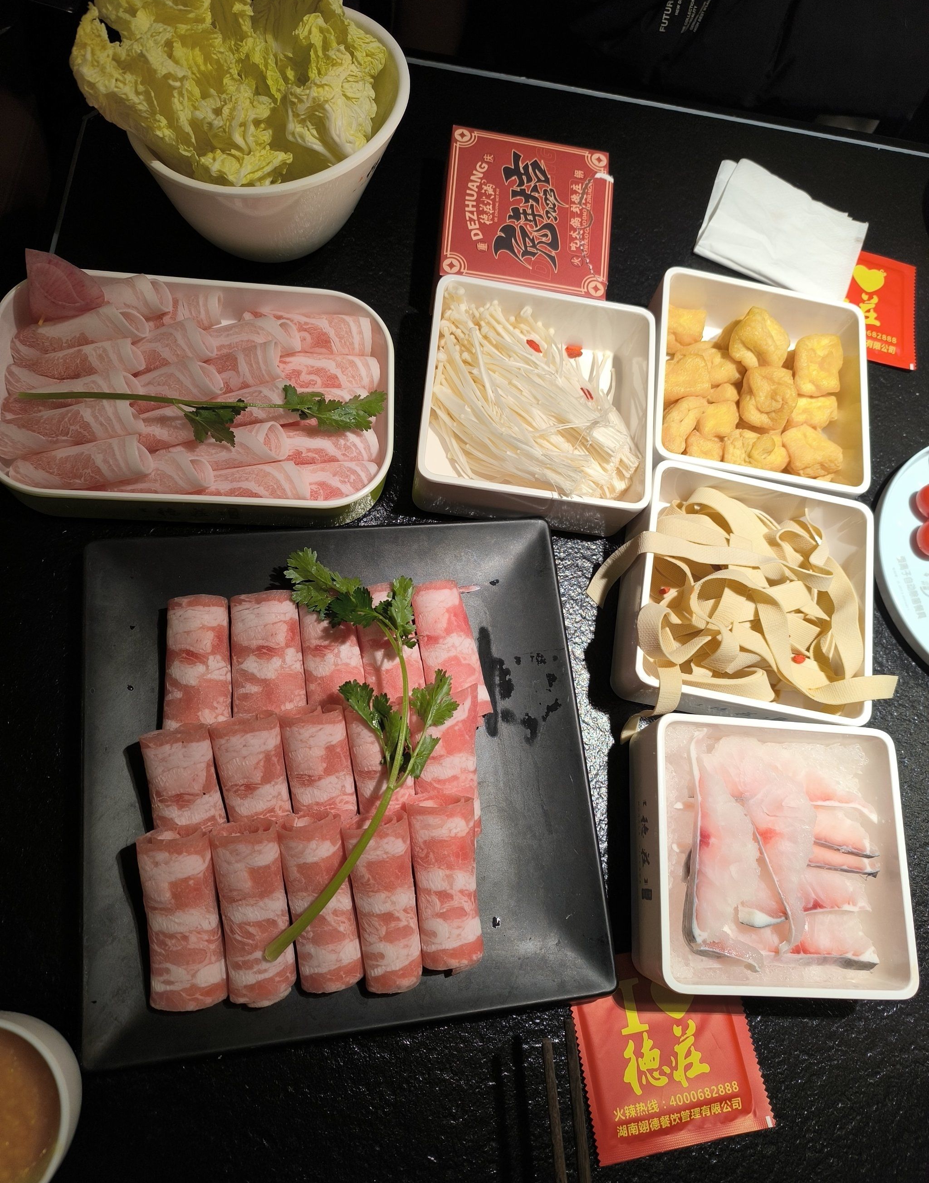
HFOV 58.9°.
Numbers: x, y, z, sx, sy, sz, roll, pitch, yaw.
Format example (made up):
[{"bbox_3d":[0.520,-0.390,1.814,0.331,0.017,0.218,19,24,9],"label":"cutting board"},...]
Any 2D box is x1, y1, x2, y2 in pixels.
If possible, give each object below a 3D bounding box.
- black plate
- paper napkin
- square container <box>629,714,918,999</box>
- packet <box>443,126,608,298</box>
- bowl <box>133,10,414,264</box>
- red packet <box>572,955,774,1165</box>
[{"bbox_3d":[-0.067,0.096,0.459,0.267,0.029,0.267,-4,74,-10],"label":"black plate"},{"bbox_3d":[0.245,-0.275,0.630,0.124,0.014,0.104,21,71,-2],"label":"paper napkin"},{"bbox_3d":[0.168,0.148,0.467,0.141,0.054,0.141,5,72,-7],"label":"square container"},{"bbox_3d":[0.040,-0.251,0.576,0.112,0.041,0.124,6,73,-7],"label":"packet"},{"bbox_3d":[-0.124,-0.291,0.525,0.171,0.111,0.171,3,73,-8],"label":"bowl"},{"bbox_3d":[0.113,0.250,0.453,0.101,0.006,0.099,-5,74,-11],"label":"red packet"}]

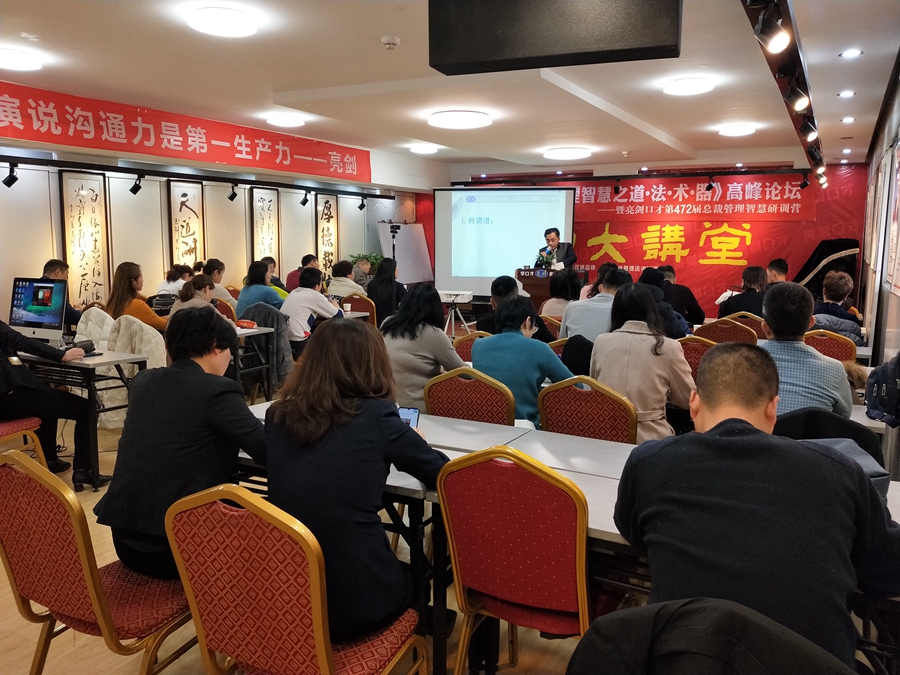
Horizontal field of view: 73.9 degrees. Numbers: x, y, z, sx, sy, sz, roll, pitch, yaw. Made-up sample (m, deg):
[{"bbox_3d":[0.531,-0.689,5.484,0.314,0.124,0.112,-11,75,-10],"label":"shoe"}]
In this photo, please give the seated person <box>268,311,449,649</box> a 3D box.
[{"bbox_3d":[-0.192,0.587,1.965,0.480,1.290,0.700,5,10,25],"label":"seated person"}]

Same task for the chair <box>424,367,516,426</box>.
[{"bbox_3d":[0.207,0.555,2.909,0.450,0.930,0.560,6,11,28],"label":"chair"}]

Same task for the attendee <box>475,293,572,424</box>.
[{"bbox_3d":[0.408,0.407,3.166,0.520,1.260,0.720,6,11,30],"label":"attendee"}]

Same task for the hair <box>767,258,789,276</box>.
[{"bbox_3d":[2.930,-0.626,5.350,0.170,0.160,0.200,-2,10,-18],"label":"hair"}]

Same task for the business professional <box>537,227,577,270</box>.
[{"bbox_3d":[1.338,-0.538,7.411,0.550,1.600,0.420,5,11,24],"label":"business professional"}]

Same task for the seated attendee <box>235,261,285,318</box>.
[{"bbox_3d":[-1.758,-0.146,5.985,0.500,1.260,0.780,8,12,35],"label":"seated attendee"}]

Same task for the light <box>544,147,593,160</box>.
[{"bbox_3d":[1.395,-2.181,7.100,0.560,0.090,0.560,1,10,0],"label":"light"}]

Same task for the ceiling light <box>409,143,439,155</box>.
[{"bbox_3d":[-0.289,-2.133,6.784,0.330,0.085,0.330,1,10,0],"label":"ceiling light"}]

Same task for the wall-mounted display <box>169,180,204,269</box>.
[{"bbox_3d":[-2.900,-0.991,6.645,0.040,1.450,0.430,7,12,32],"label":"wall-mounted display"}]

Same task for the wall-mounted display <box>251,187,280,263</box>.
[{"bbox_3d":[-2.314,-1.141,7.537,0.040,1.450,0.430,7,12,32],"label":"wall-mounted display"}]

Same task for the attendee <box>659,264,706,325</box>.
[{"bbox_3d":[2.087,-0.019,5.492,0.550,1.250,0.720,7,11,30],"label":"attendee"}]

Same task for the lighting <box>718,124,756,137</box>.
[{"bbox_3d":[2.973,-2.138,6.190,0.370,0.080,0.370,7,12,32],"label":"lighting"}]

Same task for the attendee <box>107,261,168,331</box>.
[{"bbox_3d":[-2.478,0.046,4.991,0.470,1.310,0.720,7,12,34],"label":"attendee"}]

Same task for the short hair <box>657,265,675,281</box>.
[{"bbox_3d":[1.820,-0.549,5.050,0.165,0.150,0.190,5,10,25],"label":"short hair"}]

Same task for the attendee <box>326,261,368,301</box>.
[{"bbox_3d":[-1.069,-0.217,6.422,0.500,1.220,0.720,7,12,32],"label":"attendee"}]

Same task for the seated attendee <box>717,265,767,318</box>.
[{"bbox_3d":[2.555,0.036,5.187,0.500,1.260,0.720,7,11,30],"label":"seated attendee"}]

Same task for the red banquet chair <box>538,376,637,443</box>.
[{"bbox_3d":[0.761,0.595,3.067,0.450,0.930,0.560,6,11,32],"label":"red banquet chair"}]

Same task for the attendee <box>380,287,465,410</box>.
[{"bbox_3d":[-0.053,0.327,3.436,0.500,1.270,0.780,9,13,37],"label":"attendee"}]

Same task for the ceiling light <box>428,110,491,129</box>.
[{"bbox_3d":[0.093,-1.921,5.347,0.575,0.090,0.575,1,10,0],"label":"ceiling light"}]

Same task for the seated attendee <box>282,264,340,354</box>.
[{"bbox_3d":[-1.235,0.020,5.056,0.500,1.210,0.720,7,12,32],"label":"seated attendee"}]

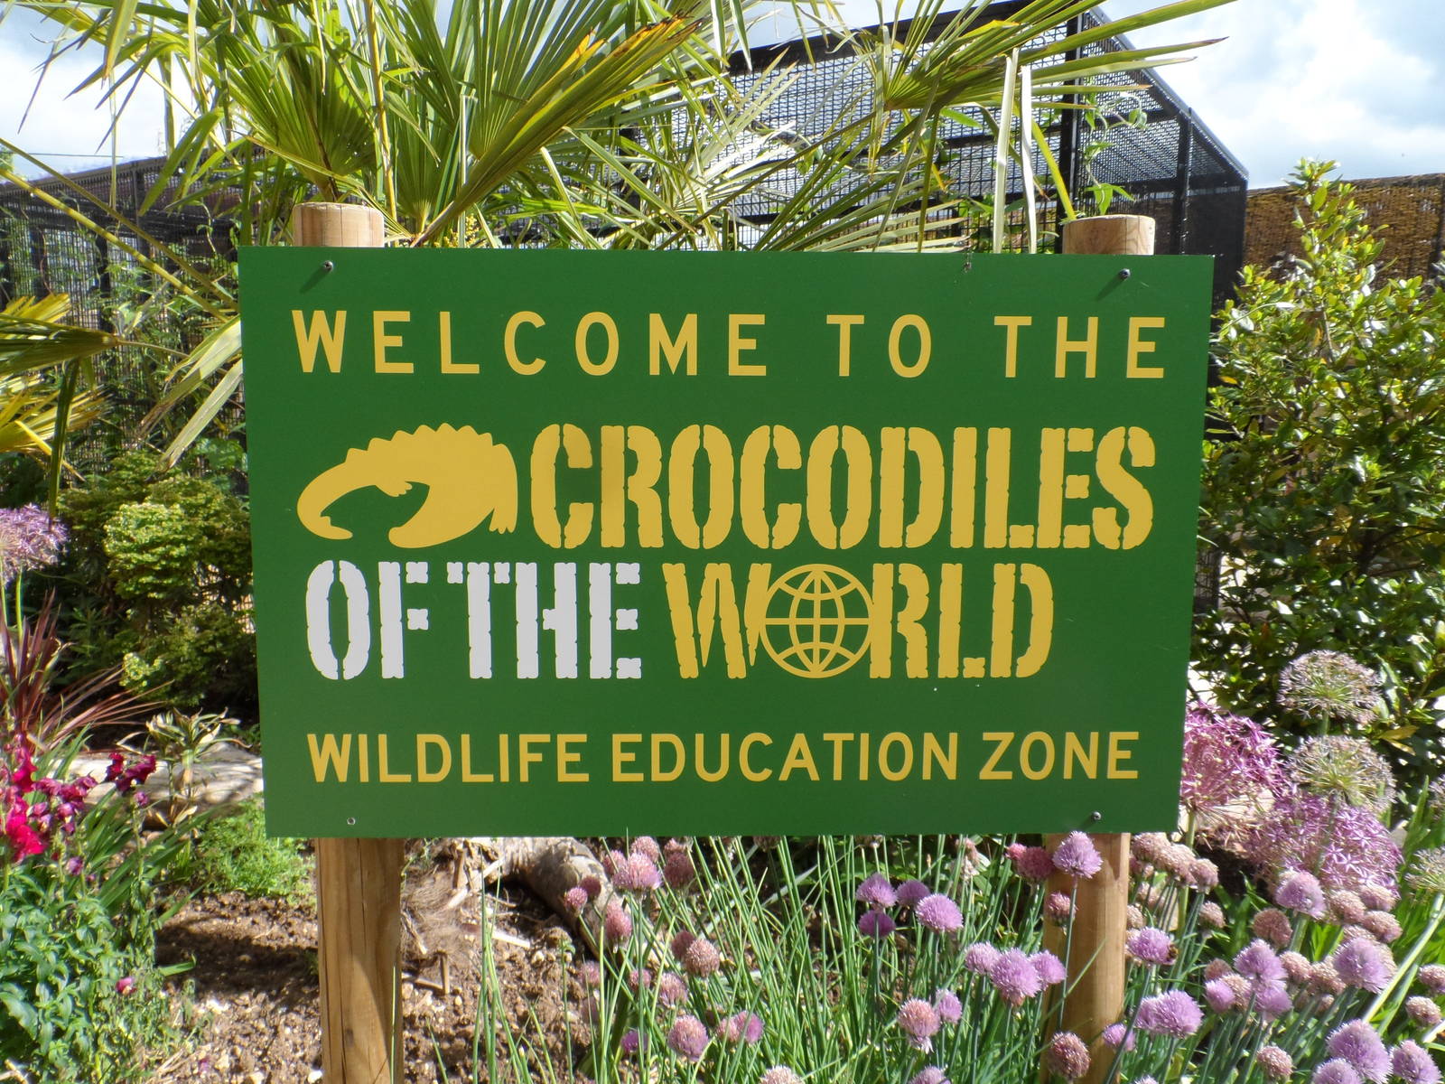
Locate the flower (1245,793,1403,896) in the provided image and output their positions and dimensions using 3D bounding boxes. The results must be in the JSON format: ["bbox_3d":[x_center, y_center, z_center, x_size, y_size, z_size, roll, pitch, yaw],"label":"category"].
[{"bbox_3d":[0.648,0.326,1.080,0.150,0.135,0.150,0,6,0],"label":"flower"}]

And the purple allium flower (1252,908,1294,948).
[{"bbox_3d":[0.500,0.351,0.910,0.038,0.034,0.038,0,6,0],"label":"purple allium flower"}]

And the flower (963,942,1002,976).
[{"bbox_3d":[0.228,0.366,0.880,0.034,0.028,0.034,0,6,0],"label":"flower"}]

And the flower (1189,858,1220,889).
[{"bbox_3d":[0.428,0.295,0.890,0.026,0.026,0.026,0,6,0],"label":"flower"}]

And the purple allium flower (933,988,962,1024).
[{"bbox_3d":[0.205,0.422,0.910,0.026,0.030,0.026,0,6,0],"label":"purple allium flower"}]

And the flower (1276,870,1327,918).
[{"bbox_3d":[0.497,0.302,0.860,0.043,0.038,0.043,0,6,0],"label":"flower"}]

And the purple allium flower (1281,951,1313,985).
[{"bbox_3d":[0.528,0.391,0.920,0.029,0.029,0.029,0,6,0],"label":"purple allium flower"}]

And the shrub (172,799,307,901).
[{"bbox_3d":[-0.954,0.605,2.000,0.285,0.170,0.250,0,6,0],"label":"shrub"}]

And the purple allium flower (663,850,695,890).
[{"bbox_3d":[-0.044,0.335,1.020,0.033,0.039,0.033,0,6,0],"label":"purple allium flower"}]

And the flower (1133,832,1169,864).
[{"bbox_3d":[0.423,0.303,0.989,0.036,0.032,0.036,0,6,0],"label":"flower"}]

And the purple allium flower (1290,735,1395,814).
[{"bbox_3d":[0.695,0.261,1.122,0.119,0.091,0.119,0,6,0],"label":"purple allium flower"}]

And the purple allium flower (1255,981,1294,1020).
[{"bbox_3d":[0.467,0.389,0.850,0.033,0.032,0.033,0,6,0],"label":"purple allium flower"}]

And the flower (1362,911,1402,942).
[{"bbox_3d":[0.526,0.307,0.800,0.029,0.025,0.029,0,6,0],"label":"flower"}]

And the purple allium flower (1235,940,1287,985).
[{"bbox_3d":[0.472,0.368,0.877,0.044,0.037,0.044,0,6,0],"label":"purple allium flower"}]

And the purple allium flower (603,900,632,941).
[{"bbox_3d":[-0.103,0.373,0.989,0.029,0.040,0.029,0,6,0],"label":"purple allium flower"}]

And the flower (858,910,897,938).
[{"bbox_3d":[0.150,0.368,0.969,0.036,0.029,0.036,0,6,0],"label":"flower"}]

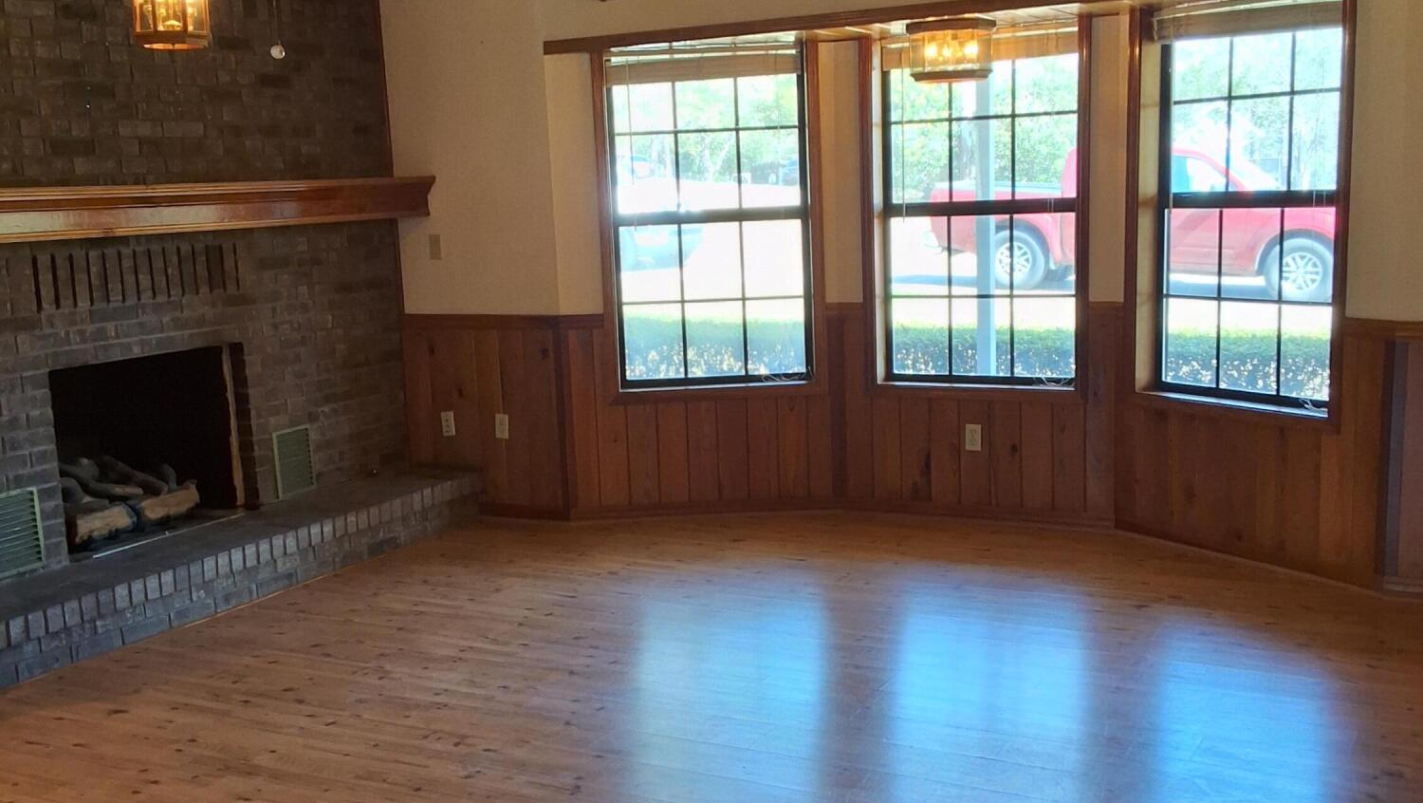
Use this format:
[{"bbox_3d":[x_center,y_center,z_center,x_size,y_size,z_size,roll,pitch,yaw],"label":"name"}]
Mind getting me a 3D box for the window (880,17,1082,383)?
[{"bbox_3d":[1.135,-0.806,6.558,0.900,1.480,0.080,2,9,27],"label":"window"}]

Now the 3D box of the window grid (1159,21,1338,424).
[{"bbox_3d":[2.004,-0.734,5.746,0.100,1.530,0.930,-7,10,-30],"label":"window grid"}]

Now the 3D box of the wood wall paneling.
[{"bbox_3d":[0.609,0.075,6.511,4.290,0.930,0.680,2,9,28],"label":"wood wall paneling"}]

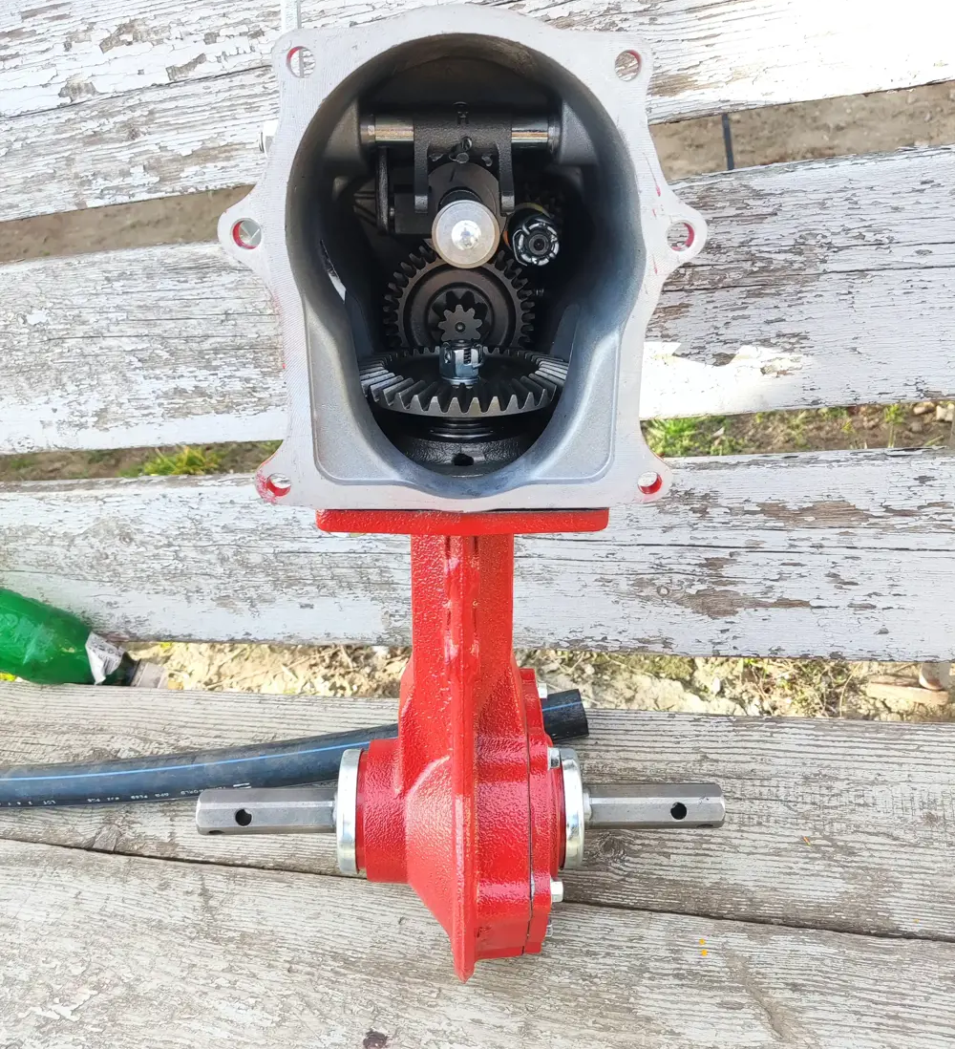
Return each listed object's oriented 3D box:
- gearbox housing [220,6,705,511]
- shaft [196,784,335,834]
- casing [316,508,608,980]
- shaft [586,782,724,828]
[{"bbox_3d":[-0.008,-0.124,0.445,0.186,0.192,0.155,0,23,-2],"label":"gearbox housing"},{"bbox_3d":[-0.123,0.167,0.557,0.081,0.025,0.025,0,23,-2],"label":"shaft"},{"bbox_3d":[-0.009,0.110,0.536,0.138,0.305,0.165,0,23,-2],"label":"casing"},{"bbox_3d":[0.105,0.166,0.563,0.083,0.025,0.025,0,23,-2],"label":"shaft"}]

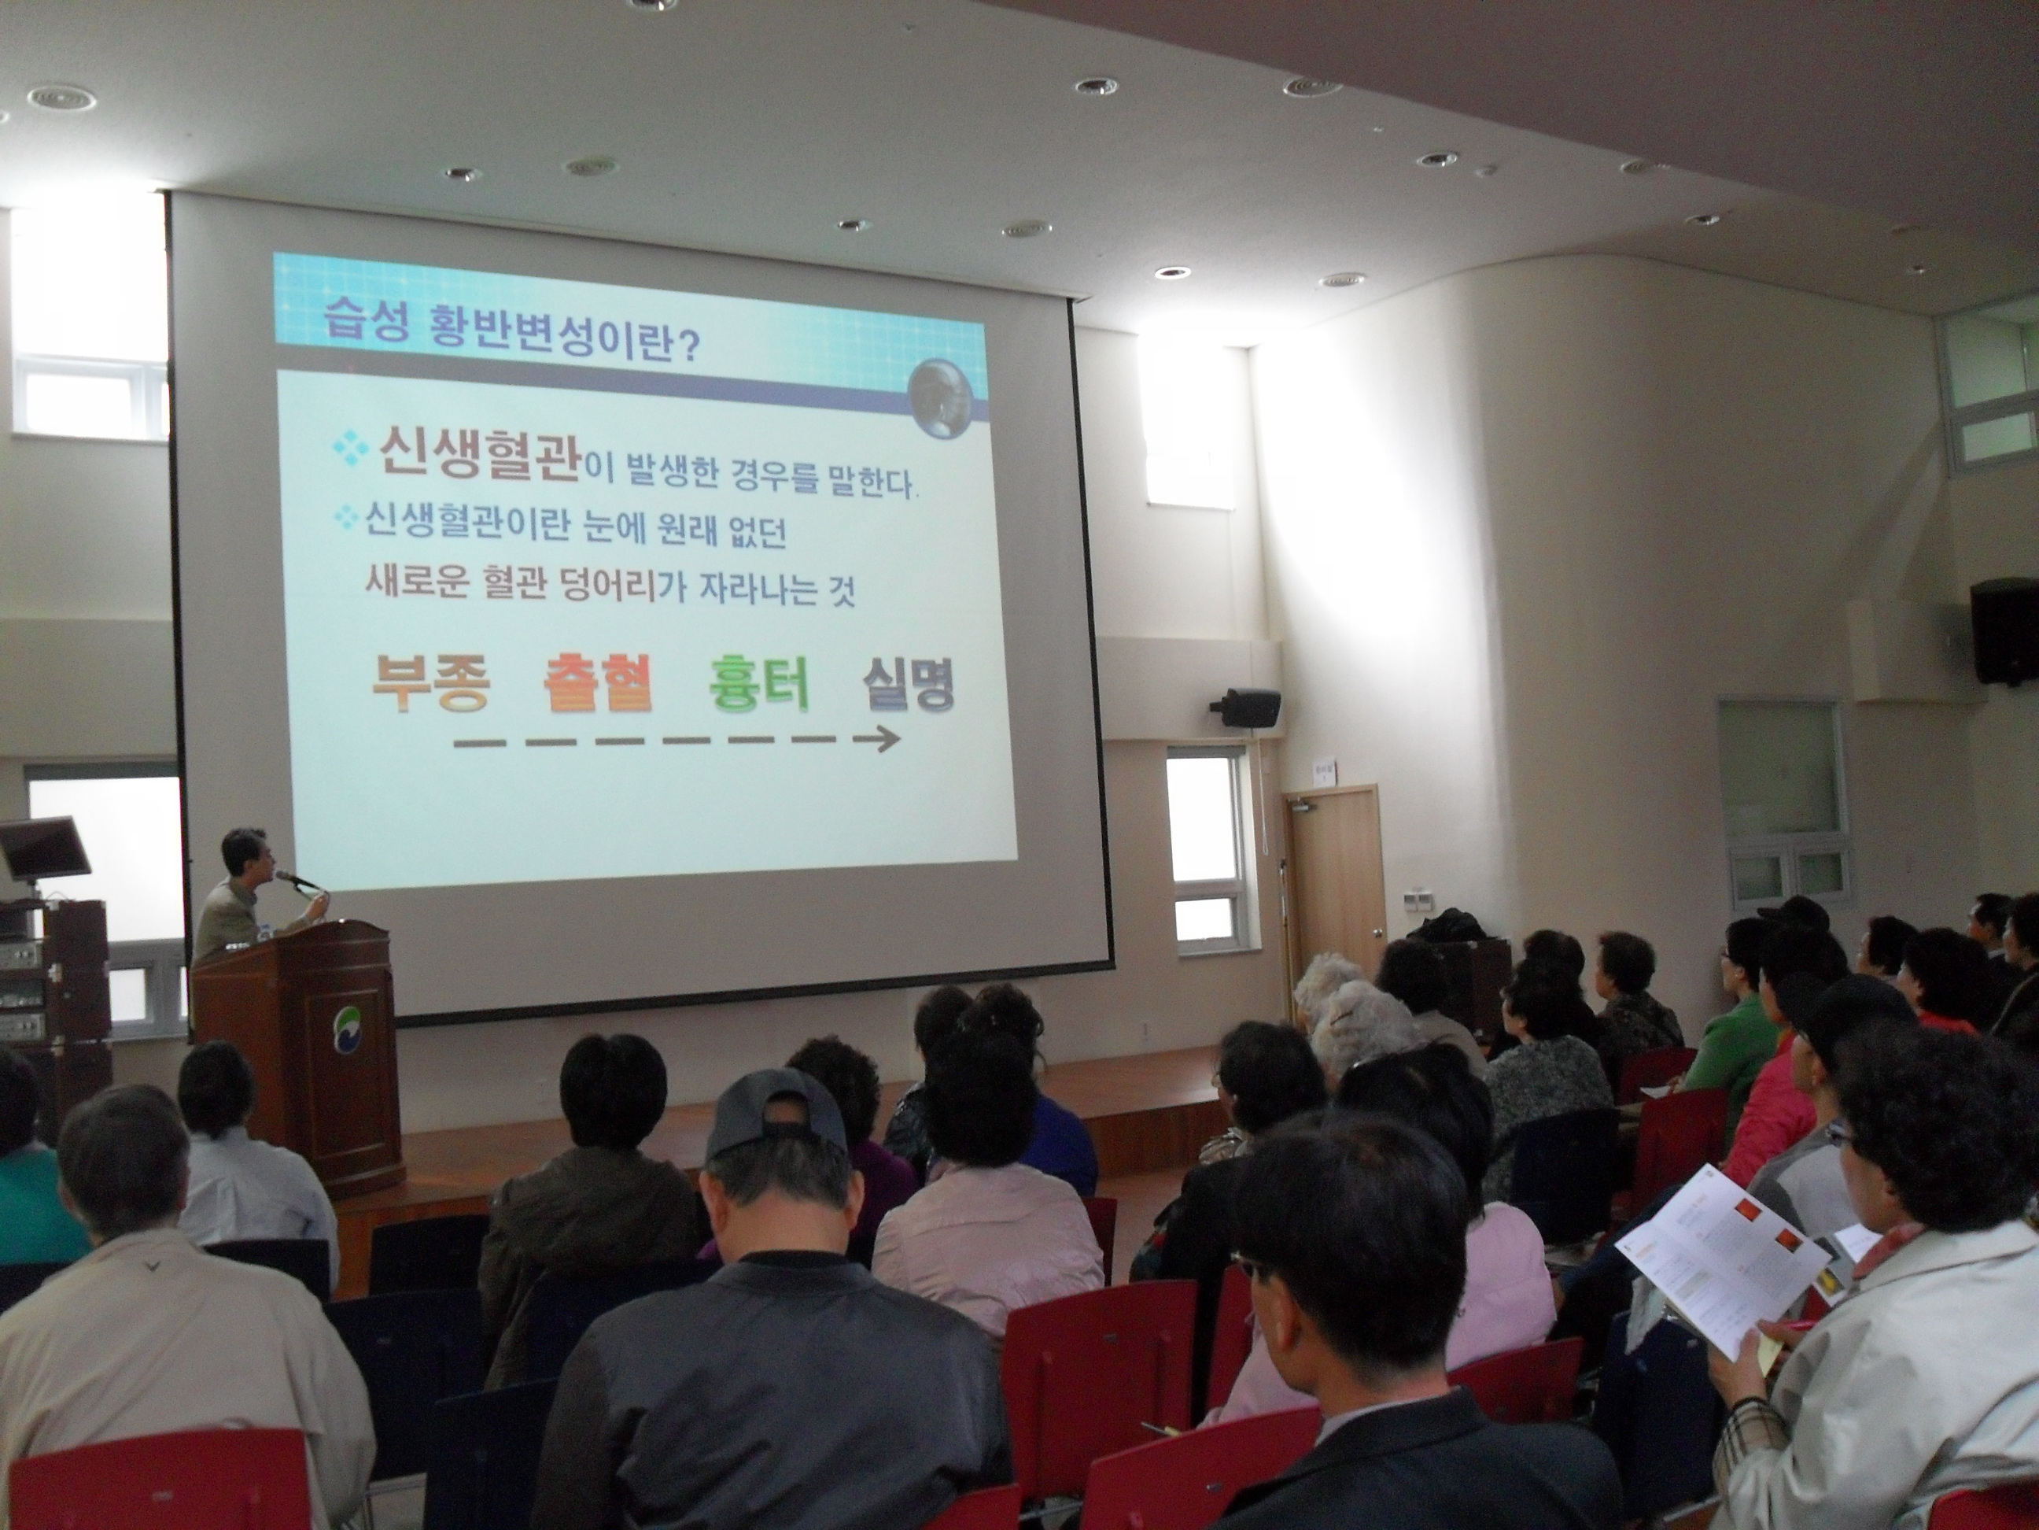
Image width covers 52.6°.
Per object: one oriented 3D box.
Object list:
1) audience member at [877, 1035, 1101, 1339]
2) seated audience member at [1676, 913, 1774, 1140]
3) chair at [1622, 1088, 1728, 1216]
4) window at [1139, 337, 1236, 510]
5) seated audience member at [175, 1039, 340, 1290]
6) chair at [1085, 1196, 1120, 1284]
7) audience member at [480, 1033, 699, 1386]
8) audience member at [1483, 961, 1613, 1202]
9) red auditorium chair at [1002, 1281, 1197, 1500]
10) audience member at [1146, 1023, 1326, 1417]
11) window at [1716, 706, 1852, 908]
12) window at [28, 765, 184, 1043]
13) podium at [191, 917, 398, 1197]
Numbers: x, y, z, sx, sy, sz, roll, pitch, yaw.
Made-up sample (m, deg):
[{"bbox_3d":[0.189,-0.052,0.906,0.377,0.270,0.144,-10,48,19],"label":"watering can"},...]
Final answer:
[{"bbox_3d":[-0.117,1.111,3.872,0.480,1.246,0.780,-2,-4,-22],"label":"audience member"},{"bbox_3d":[2.196,1.138,6.616,0.500,1.280,0.760,-1,-4,-38],"label":"seated audience member"},{"bbox_3d":[1.827,1.379,6.152,0.460,0.800,0.530,-1,-4,-37],"label":"chair"},{"bbox_3d":[1.162,-2.388,14.480,0.790,1.180,0.140,-1,-4,-32],"label":"window"},{"bbox_3d":[-1.866,1.275,4.952,0.500,1.250,0.780,-2,-4,-15],"label":"seated audience member"},{"bbox_3d":[-0.048,1.405,4.745,0.460,0.800,0.530,-1,-4,-32],"label":"chair"},{"bbox_3d":[-0.856,1.167,4.198,0.480,1.258,0.780,-2,-4,-18],"label":"audience member"},{"bbox_3d":[1.286,1.179,5.994,0.500,1.240,0.760,-1,-4,-38],"label":"audience member"},{"bbox_3d":[0.050,1.348,3.787,0.460,0.800,0.530,-1,-4,-32],"label":"red auditorium chair"},{"bbox_3d":[0.358,1.111,4.051,0.480,1.217,0.780,-1,-4,-33],"label":"audience member"},{"bbox_3d":[5.371,0.273,14.524,1.289,1.440,0.140,-1,-4,-31],"label":"window"},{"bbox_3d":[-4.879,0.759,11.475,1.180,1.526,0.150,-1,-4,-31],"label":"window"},{"bbox_3d":[-3.171,1.292,9.064,0.520,1.200,0.780,-4,-3,20],"label":"podium"}]

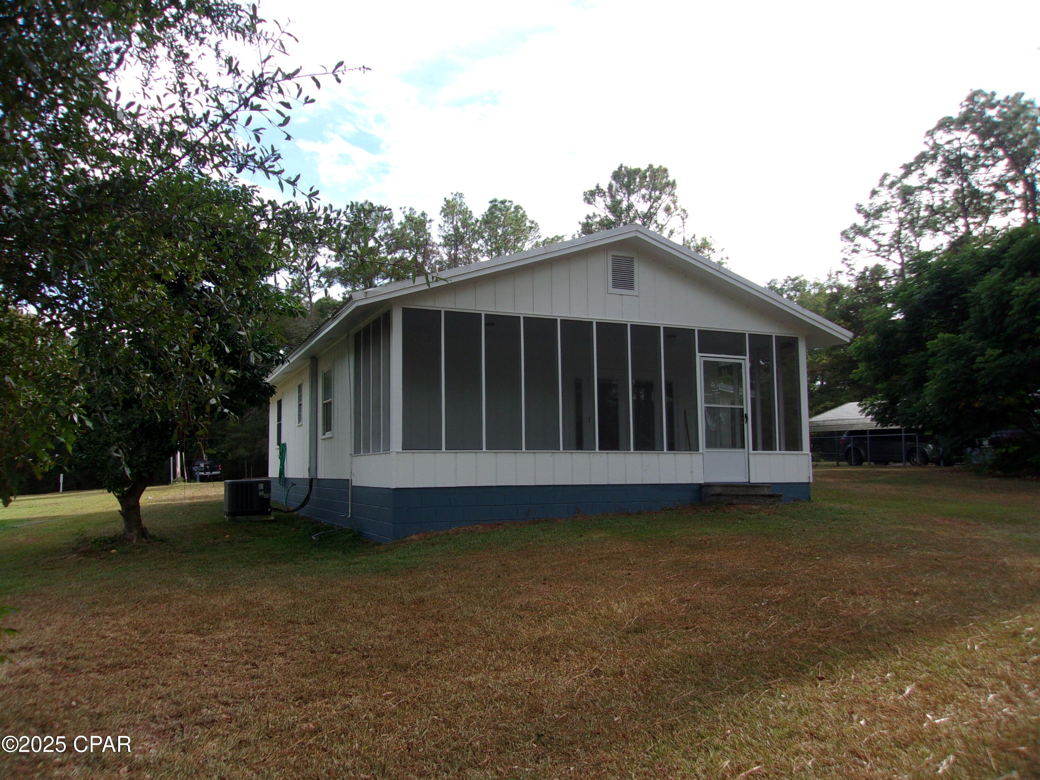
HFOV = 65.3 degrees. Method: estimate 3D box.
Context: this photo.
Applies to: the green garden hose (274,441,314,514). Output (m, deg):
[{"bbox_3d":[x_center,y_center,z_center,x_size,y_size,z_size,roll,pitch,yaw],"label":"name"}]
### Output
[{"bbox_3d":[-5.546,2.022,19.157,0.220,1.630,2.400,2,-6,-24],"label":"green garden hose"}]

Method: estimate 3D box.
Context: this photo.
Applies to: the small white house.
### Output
[{"bbox_3d":[-1.050,0.455,18.383,8.400,4.650,13.850,2,-6,-24],"label":"small white house"}]

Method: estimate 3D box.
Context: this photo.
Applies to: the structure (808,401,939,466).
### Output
[{"bbox_3d":[17.200,1.836,35.900,6.000,3.050,6.400,3,-7,-34],"label":"structure"}]

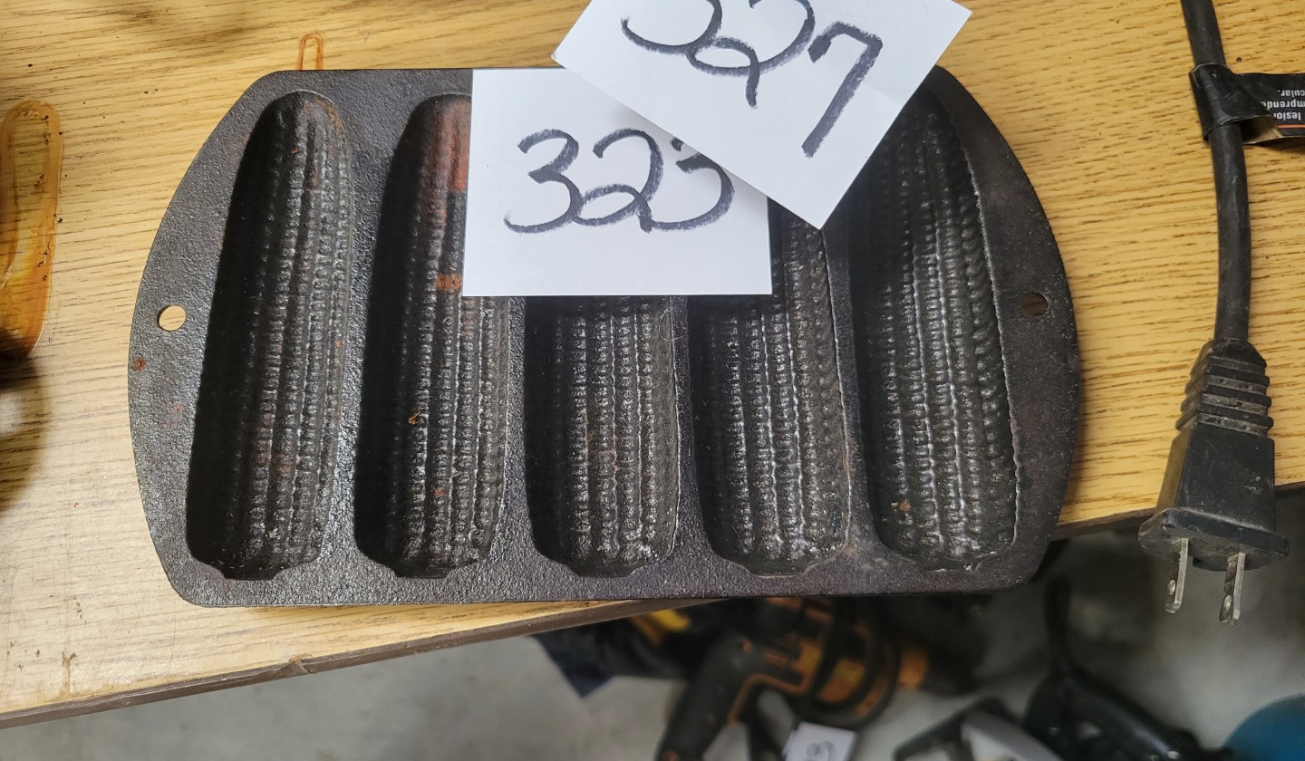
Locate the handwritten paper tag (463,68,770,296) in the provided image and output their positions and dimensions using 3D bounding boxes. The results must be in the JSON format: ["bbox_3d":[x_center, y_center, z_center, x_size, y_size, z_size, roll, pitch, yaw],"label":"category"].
[{"bbox_3d":[-0.009,-0.051,0.248,0.075,0.002,0.065,-1,72,-1],"label":"handwritten paper tag"}]

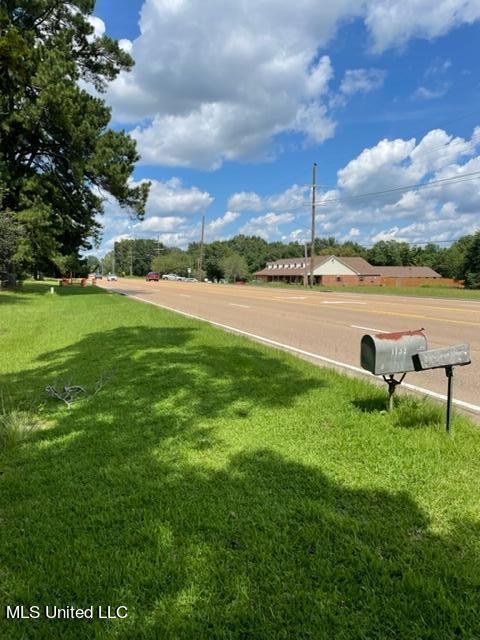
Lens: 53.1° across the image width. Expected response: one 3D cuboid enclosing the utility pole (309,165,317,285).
[{"bbox_3d":[7.500,-9.540,49.280,0.350,12.550,0.350,0,6,0],"label":"utility pole"}]

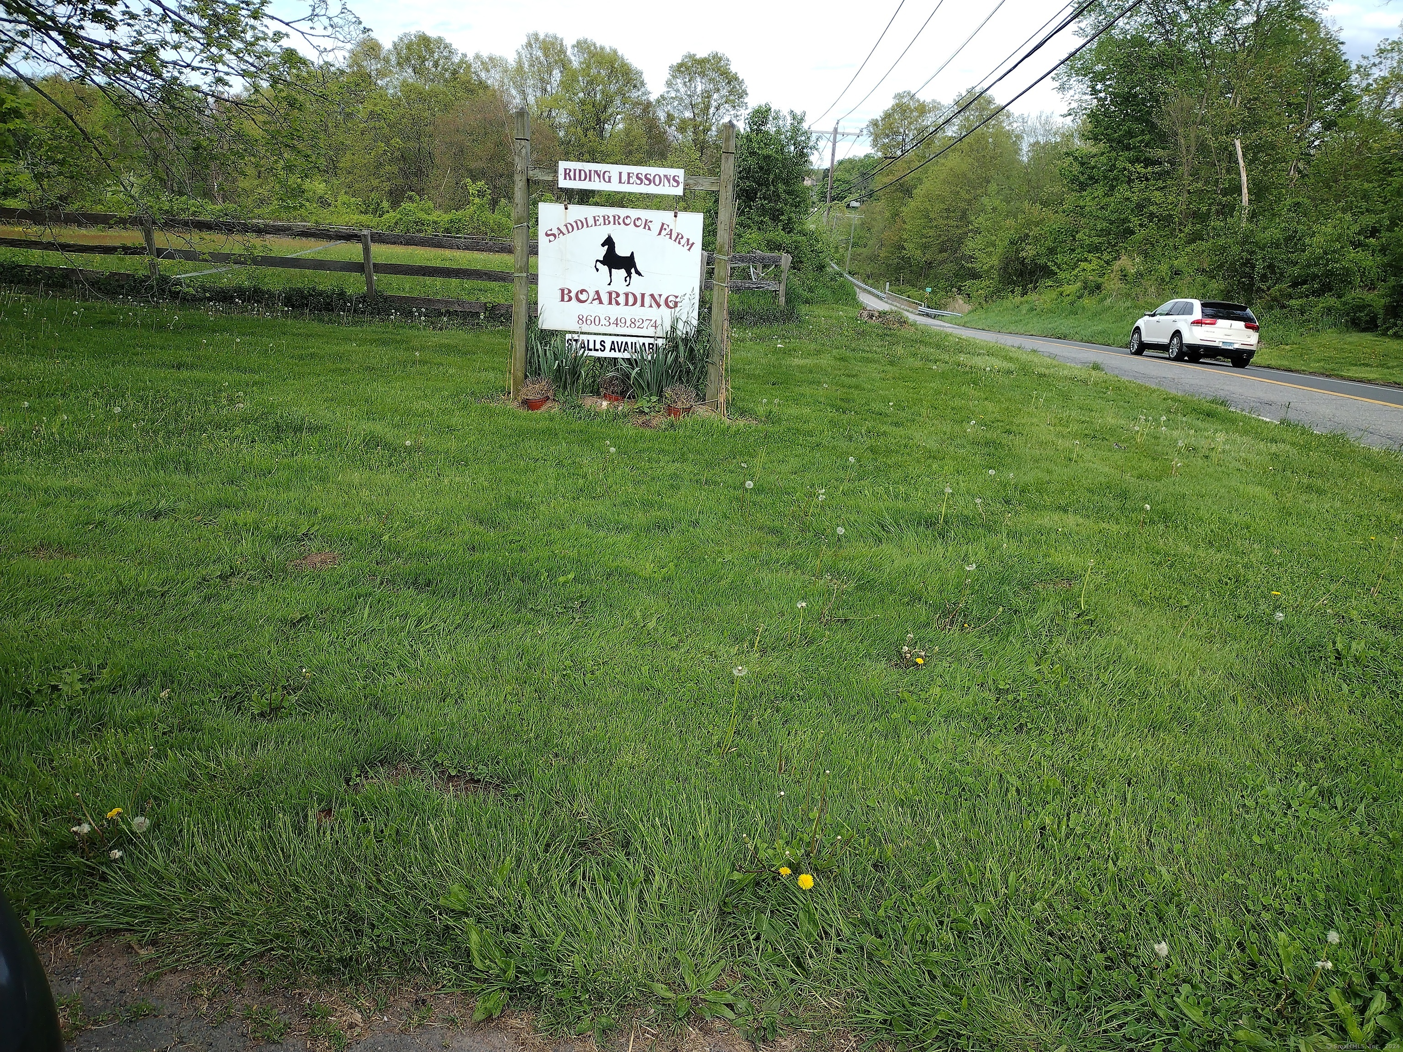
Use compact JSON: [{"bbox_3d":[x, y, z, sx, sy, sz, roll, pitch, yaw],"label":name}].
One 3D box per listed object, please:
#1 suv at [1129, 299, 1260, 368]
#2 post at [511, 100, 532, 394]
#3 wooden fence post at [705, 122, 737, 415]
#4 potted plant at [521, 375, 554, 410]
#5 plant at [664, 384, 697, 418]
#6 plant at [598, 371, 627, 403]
[{"bbox_3d":[13.550,-5.410,30.250,1.950,1.700,4.700,5,13,0],"label":"suv"},{"bbox_3d":[-1.354,-2.001,8.183,0.095,2.110,0.095,5,16,5],"label":"post"},{"bbox_3d":[0.151,-1.865,8.061,0.095,2.110,0.095,4,16,5],"label":"wooden fence post"},{"bbox_3d":[-1.217,-0.986,8.100,0.252,0.250,0.252,4,16,5],"label":"potted plant"},{"bbox_3d":[-0.158,-0.925,8.100,0.235,0.250,0.235,4,16,5],"label":"plant"},{"bbox_3d":[-0.669,-1.050,8.300,0.220,0.245,0.220,4,16,5],"label":"plant"}]

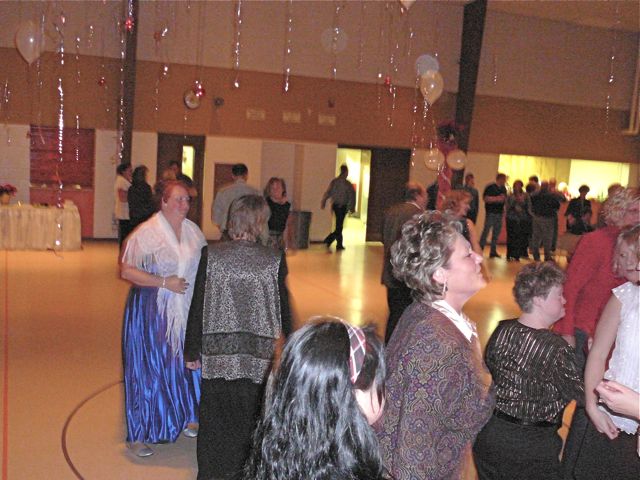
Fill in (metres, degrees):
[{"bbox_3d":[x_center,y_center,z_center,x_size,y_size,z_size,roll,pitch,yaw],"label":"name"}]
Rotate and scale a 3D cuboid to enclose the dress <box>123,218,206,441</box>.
[{"bbox_3d":[-0.898,0.498,3.763,0.500,1.319,0.420,-2,8,-36],"label":"dress"}]

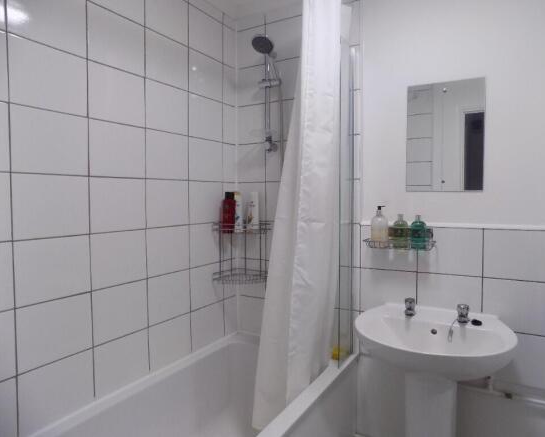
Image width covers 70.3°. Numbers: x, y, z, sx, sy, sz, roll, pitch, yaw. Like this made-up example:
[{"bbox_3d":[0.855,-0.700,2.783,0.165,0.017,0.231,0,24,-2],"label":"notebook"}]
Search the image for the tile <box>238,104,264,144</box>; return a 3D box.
[{"bbox_3d":[-0.108,-0.493,2.031,0.172,0.198,0.010,2,3,30],"label":"tile"}]

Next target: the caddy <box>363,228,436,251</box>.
[{"bbox_3d":[0.531,0.085,1.622,0.272,0.069,0.105,2,3,30],"label":"caddy"}]

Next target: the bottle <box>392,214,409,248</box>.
[{"bbox_3d":[0.539,0.053,1.619,0.064,0.142,0.060,2,3,30],"label":"bottle"}]

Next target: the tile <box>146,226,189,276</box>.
[{"bbox_3d":[-0.445,0.137,1.677,0.010,0.198,0.248,2,3,30],"label":"tile"}]

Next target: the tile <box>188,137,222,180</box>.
[{"bbox_3d":[-0.323,-0.278,1.871,0.010,0.198,0.248,2,3,30],"label":"tile"}]

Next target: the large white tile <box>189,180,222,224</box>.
[{"bbox_3d":[-0.321,-0.076,1.890,0.010,0.200,0.250,1,3,30],"label":"large white tile"}]

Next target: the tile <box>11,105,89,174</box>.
[{"bbox_3d":[-0.696,-0.239,1.223,0.010,0.198,0.248,2,3,30],"label":"tile"}]

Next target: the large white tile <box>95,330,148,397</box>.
[{"bbox_3d":[-0.574,0.542,1.477,0.010,0.188,0.248,2,3,30],"label":"large white tile"}]

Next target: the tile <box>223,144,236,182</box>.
[{"bbox_3d":[-0.227,-0.283,2.034,0.010,0.198,0.123,2,3,30],"label":"tile"}]

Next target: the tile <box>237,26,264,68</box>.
[{"bbox_3d":[-0.112,-0.883,2.009,0.174,0.197,0.010,1,3,30],"label":"tile"}]

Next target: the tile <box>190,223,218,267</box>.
[{"bbox_3d":[-0.320,0.126,1.893,0.010,0.198,0.248,2,3,30],"label":"tile"}]

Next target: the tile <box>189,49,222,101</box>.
[{"bbox_3d":[-0.321,-0.688,1.880,0.010,0.200,0.250,1,3,30],"label":"tile"}]

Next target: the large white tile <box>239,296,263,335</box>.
[{"bbox_3d":[-0.111,0.530,2.106,0.187,0.197,0.010,1,3,30],"label":"large white tile"}]

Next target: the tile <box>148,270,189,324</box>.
[{"bbox_3d":[-0.447,0.337,1.686,0.010,0.198,0.248,2,3,30],"label":"tile"}]

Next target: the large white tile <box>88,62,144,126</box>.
[{"bbox_3d":[-0.568,-0.450,1.431,0.010,0.197,0.249,1,3,30],"label":"large white tile"}]

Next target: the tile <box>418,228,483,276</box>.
[{"bbox_3d":[0.731,0.137,1.599,0.250,0.200,0.010,1,3,30],"label":"tile"}]

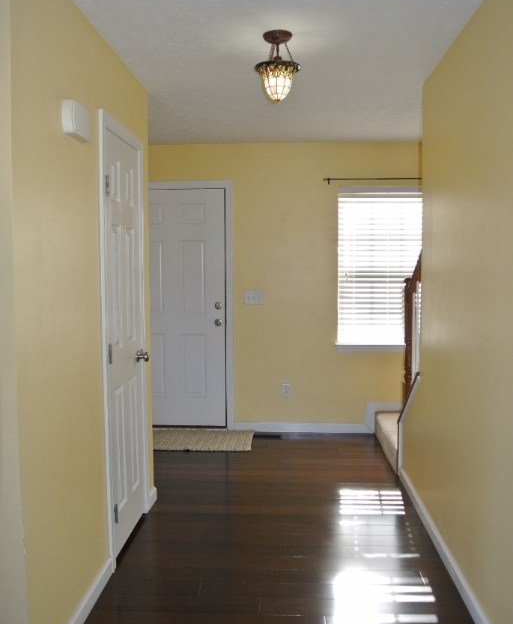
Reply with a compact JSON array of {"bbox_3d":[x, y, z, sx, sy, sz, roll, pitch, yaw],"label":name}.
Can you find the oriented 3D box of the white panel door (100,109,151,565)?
[{"bbox_3d":[-0.671,0.147,2.937,0.060,2.100,0.700,0,5,3],"label":"white panel door"}]

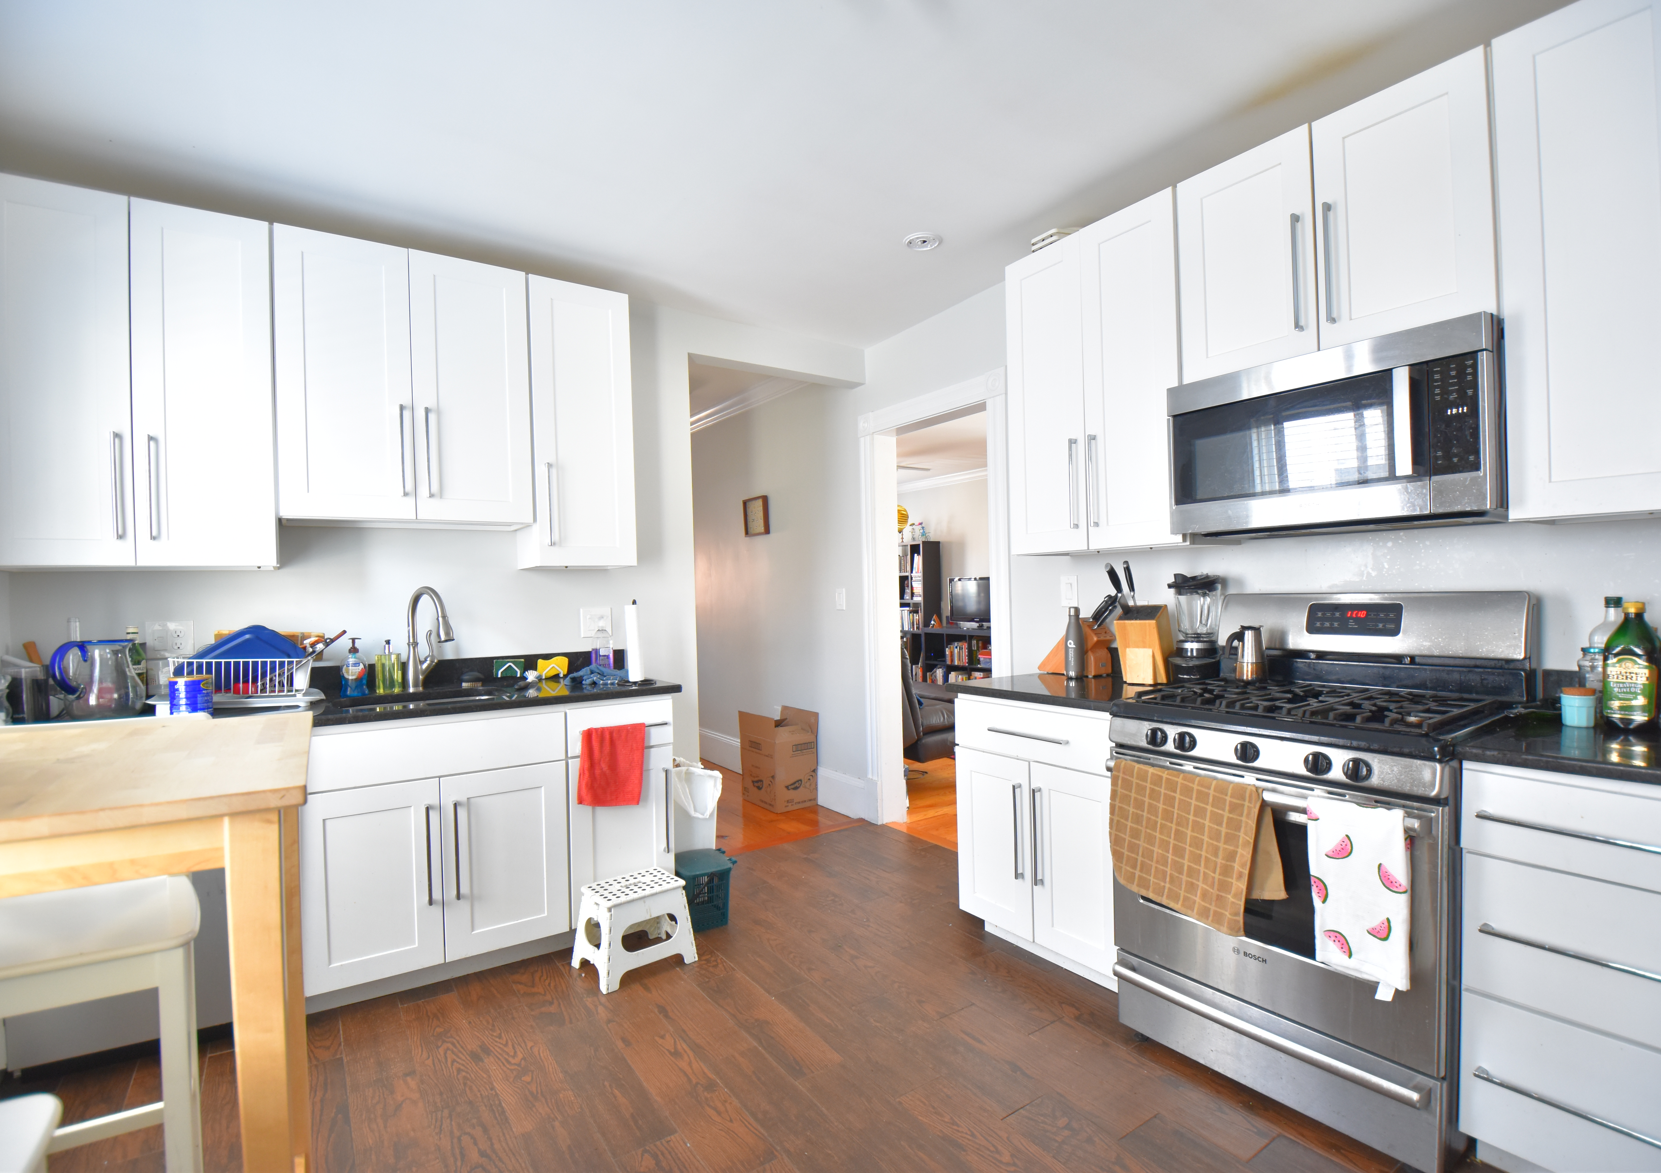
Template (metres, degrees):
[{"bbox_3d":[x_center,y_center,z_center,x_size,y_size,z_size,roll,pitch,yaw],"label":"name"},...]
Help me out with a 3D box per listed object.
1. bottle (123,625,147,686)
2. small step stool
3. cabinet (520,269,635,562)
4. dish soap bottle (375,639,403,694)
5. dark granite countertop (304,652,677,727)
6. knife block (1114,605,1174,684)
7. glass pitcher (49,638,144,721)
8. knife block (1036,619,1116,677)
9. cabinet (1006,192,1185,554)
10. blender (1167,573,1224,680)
[{"bbox_3d":[-2.142,0.257,2.256,0.060,0.277,0.060,-1,0,-45],"label":"bottle"},{"bbox_3d":[-0.661,1.149,2.484,0.320,0.262,0.235,-1,0,-39],"label":"small step stool"},{"bbox_3d":[-1.050,-0.632,3.030,0.380,1.100,0.330,-1,-1,-31],"label":"cabinet"},{"bbox_3d":[-1.642,0.299,2.723,0.072,0.200,0.058,-1,-1,-31],"label":"dish soap bottle"},{"bbox_3d":[-1.348,0.356,2.660,1.470,0.130,0.620,-1,-1,-31],"label":"dark granite countertop"},{"bbox_3d":[1.051,0.195,2.436,0.132,0.256,0.215,-2,0,41],"label":"knife block"},{"bbox_3d":[-2.208,0.285,2.218,0.172,0.242,0.208,-2,0,44],"label":"glass pitcher"},{"bbox_3d":[0.933,0.221,2.759,0.144,0.214,0.284,-1,0,-30],"label":"knife block"},{"bbox_3d":[1.010,-0.684,2.639,0.330,1.100,0.665,-1,-1,-37],"label":"cabinet"},{"bbox_3d":[1.206,0.137,2.427,0.158,0.368,0.168,-2,-1,43],"label":"blender"}]

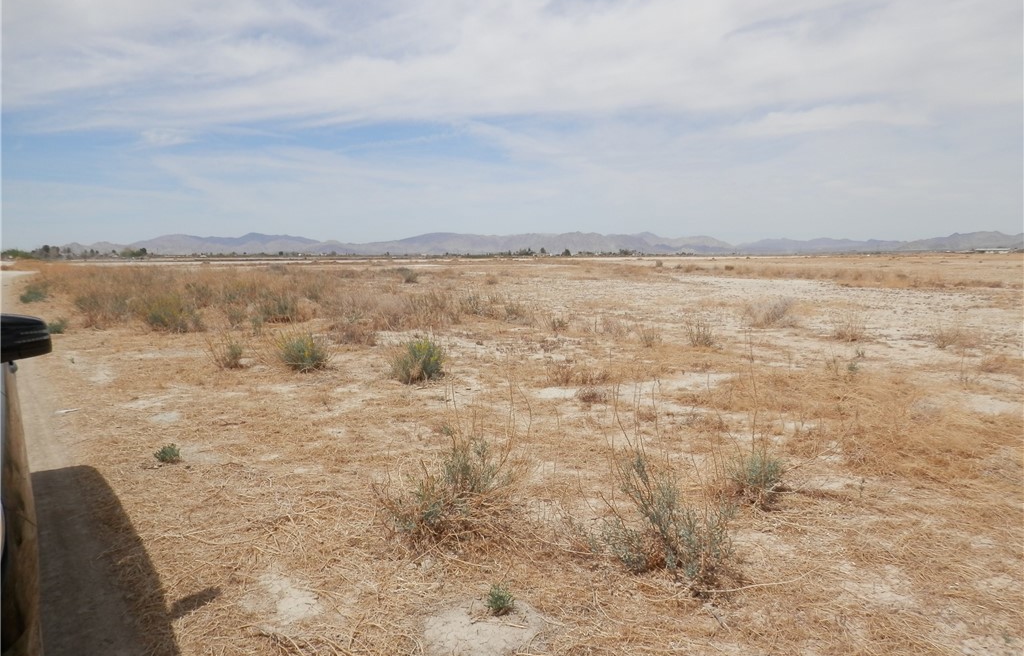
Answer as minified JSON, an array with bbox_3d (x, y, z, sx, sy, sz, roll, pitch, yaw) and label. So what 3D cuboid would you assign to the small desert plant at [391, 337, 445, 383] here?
[{"bbox_3d":[-1.159,0.362,9.039,0.644,0.507,0.548,-1,6,-7],"label":"small desert plant"}]

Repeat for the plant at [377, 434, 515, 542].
[{"bbox_3d":[-0.368,0.851,4.116,0.775,0.498,0.659,-1,6,-5],"label":"plant"}]

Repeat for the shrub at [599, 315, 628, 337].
[{"bbox_3d":[1.932,-0.066,14.061,0.547,0.363,0.465,1,6,8],"label":"shrub"}]

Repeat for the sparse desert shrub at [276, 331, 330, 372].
[{"bbox_3d":[-2.763,0.292,9.771,0.701,0.521,0.631,0,6,0],"label":"sparse desert shrub"}]

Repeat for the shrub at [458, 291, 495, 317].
[{"bbox_3d":[-0.864,-0.582,17.961,0.858,0.656,0.773,0,6,0],"label":"shrub"}]

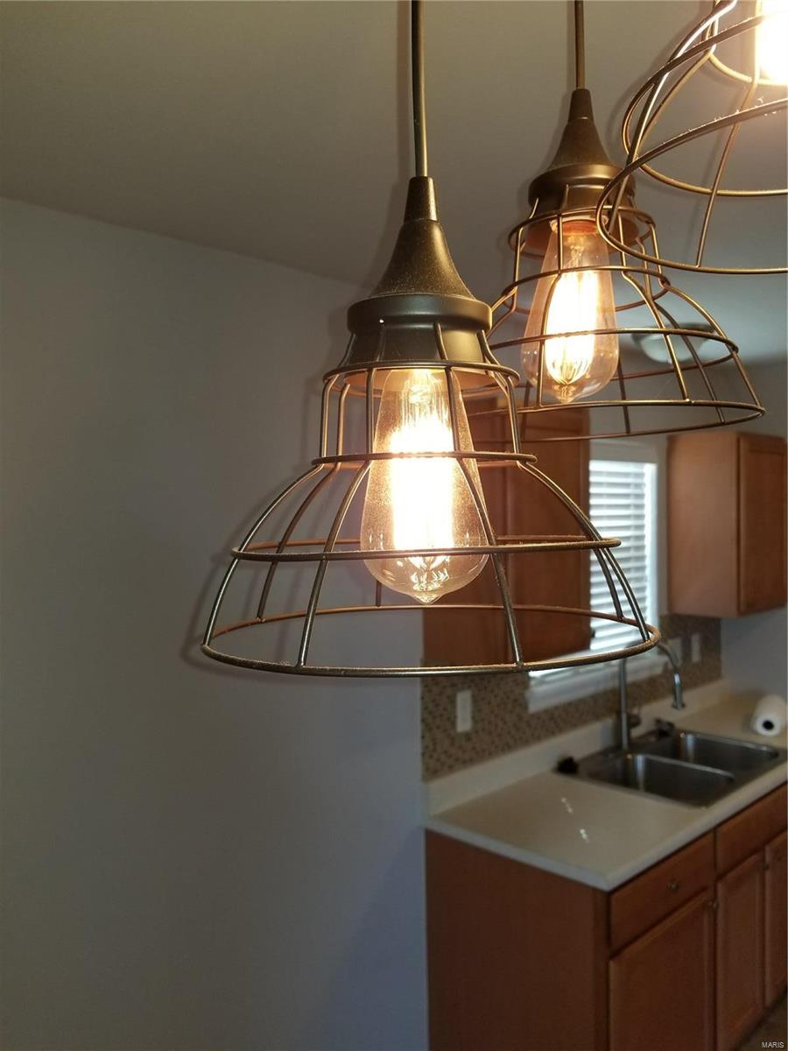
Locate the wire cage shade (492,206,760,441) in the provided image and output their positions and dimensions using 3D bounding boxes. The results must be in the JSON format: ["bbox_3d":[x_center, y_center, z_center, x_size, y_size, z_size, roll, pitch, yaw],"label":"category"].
[{"bbox_3d":[0.125,-0.131,0.526,0.227,0.133,0.227,-1,2,0],"label":"wire cage shade"}]

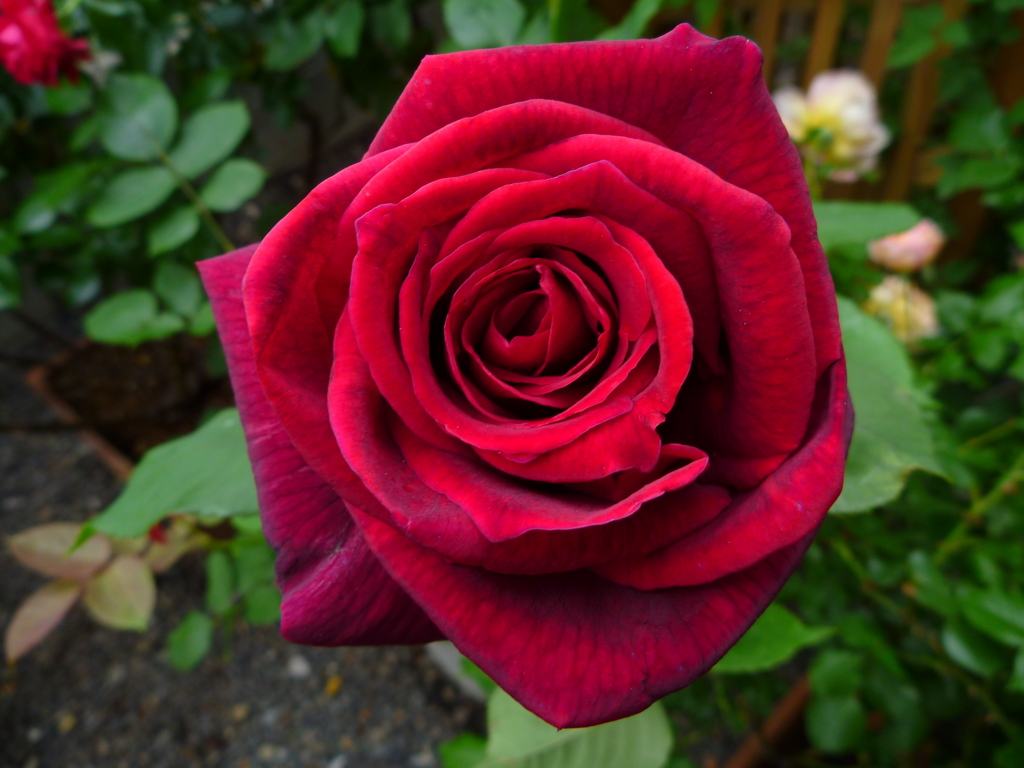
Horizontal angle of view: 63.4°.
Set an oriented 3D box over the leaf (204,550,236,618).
[{"bbox_3d":[-0.191,0.130,0.540,0.018,0.010,0.042,-5,70,-18],"label":"leaf"}]

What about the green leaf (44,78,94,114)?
[{"bbox_3d":[-0.321,-0.208,0.600,0.038,0.010,0.037,7,53,5],"label":"green leaf"}]

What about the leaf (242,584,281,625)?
[{"bbox_3d":[-0.163,0.145,0.540,0.022,0.009,0.026,-34,76,-24],"label":"leaf"}]

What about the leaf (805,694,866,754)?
[{"bbox_3d":[0.242,0.255,0.620,0.043,0.010,0.043,1,60,7],"label":"leaf"}]

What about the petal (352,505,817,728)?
[{"bbox_3d":[0.014,0.046,0.163,0.090,0.038,0.043,0,76,0],"label":"petal"}]

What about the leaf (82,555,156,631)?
[{"bbox_3d":[-0.247,0.134,0.530,0.037,0.013,0.053,-21,70,-26],"label":"leaf"}]

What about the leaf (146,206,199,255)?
[{"bbox_3d":[-0.188,-0.085,0.460,0.026,0.008,0.037,33,64,10],"label":"leaf"}]

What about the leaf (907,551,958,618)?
[{"bbox_3d":[0.280,0.134,0.550,0.023,0.012,0.049,-29,56,4],"label":"leaf"}]

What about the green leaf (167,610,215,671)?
[{"bbox_3d":[-0.210,0.167,0.540,0.028,0.009,0.037,17,65,1],"label":"green leaf"}]

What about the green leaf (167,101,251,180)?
[{"bbox_3d":[-0.172,-0.139,0.470,0.030,0.012,0.061,42,75,-4],"label":"green leaf"}]

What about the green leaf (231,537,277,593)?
[{"bbox_3d":[-0.162,0.114,0.520,0.027,0.010,0.039,-17,64,-8],"label":"green leaf"}]

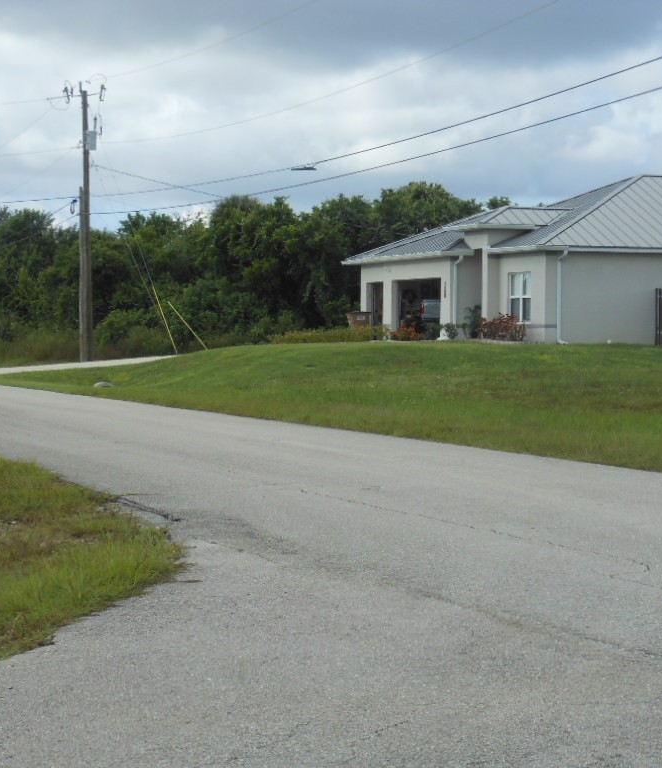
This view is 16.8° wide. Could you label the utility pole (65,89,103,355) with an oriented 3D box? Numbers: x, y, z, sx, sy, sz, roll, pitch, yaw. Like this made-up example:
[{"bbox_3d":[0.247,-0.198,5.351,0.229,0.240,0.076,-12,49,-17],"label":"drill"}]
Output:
[{"bbox_3d":[-9.320,-6.163,85.000,1.350,10.600,0.700,0,1,-18],"label":"utility pole"}]

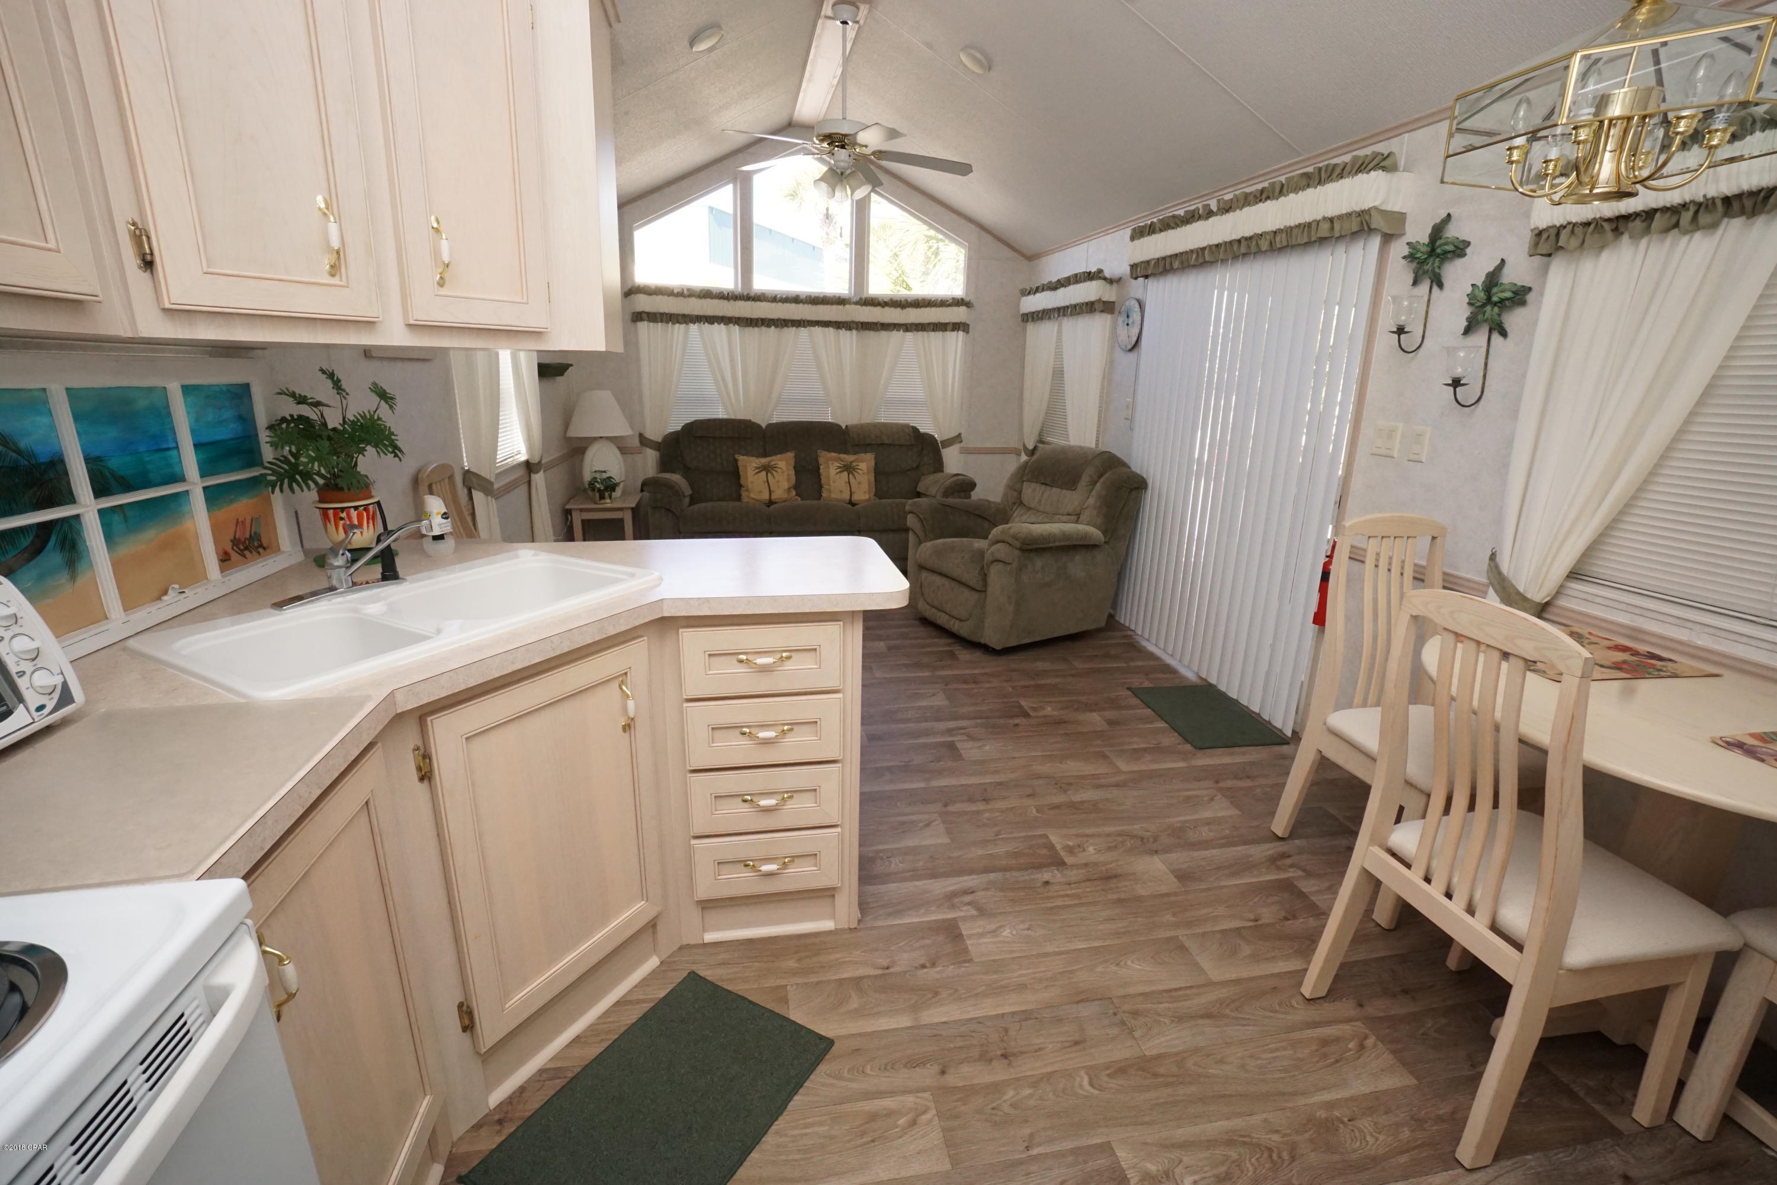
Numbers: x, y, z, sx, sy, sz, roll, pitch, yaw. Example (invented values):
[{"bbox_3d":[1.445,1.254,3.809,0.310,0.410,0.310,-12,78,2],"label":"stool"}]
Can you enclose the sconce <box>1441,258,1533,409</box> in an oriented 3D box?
[{"bbox_3d":[1.716,-0.762,2.188,0.160,0.410,0.210,-1,17,-11],"label":"sconce"}]

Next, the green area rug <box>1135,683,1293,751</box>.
[{"bbox_3d":[1.371,0.523,3.203,0.440,0.010,0.580,-1,17,-9],"label":"green area rug"}]

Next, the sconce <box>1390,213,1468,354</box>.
[{"bbox_3d":[1.690,-0.991,2.391,0.180,0.420,0.250,-2,17,-11],"label":"sconce"}]

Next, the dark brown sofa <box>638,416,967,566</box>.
[{"bbox_3d":[-0.535,-0.619,5.158,2.180,1.030,0.960,-2,17,-11],"label":"dark brown sofa"}]

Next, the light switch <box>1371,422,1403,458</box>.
[{"bbox_3d":[1.731,-0.535,2.582,0.012,0.114,0.113,-1,17,-11],"label":"light switch"}]

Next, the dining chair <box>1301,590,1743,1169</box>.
[{"bbox_3d":[1.268,0.510,1.473,0.530,1.040,0.450,-2,17,-13],"label":"dining chair"}]

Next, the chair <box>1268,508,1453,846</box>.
[{"bbox_3d":[1.517,0.330,2.086,0.450,1.040,0.530,-1,17,-9],"label":"chair"}]

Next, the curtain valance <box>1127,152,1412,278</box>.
[{"bbox_3d":[1.517,-1.559,3.190,0.150,0.245,1.630,-1,17,-11],"label":"curtain valance"}]

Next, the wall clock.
[{"bbox_3d":[1.374,-1.532,4.229,0.040,0.290,0.290,-2,17,-11],"label":"wall clock"}]

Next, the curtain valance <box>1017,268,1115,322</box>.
[{"bbox_3d":[1.172,-1.968,4.981,0.120,0.235,1.310,-2,17,-11],"label":"curtain valance"}]

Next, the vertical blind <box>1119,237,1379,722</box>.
[{"bbox_3d":[1.519,-0.542,3.478,0.100,1.910,1.510,-2,17,-11],"label":"vertical blind"}]

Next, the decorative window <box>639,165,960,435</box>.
[{"bbox_3d":[-0.568,-2.077,5.370,2.350,1.840,0.120,-2,17,-11],"label":"decorative window"}]

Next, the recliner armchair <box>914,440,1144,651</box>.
[{"bbox_3d":[0.742,-0.307,4.237,0.980,1.020,0.900,-8,19,-30],"label":"recliner armchair"}]

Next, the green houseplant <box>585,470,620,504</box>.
[{"bbox_3d":[-1.849,-0.682,4.787,0.210,0.200,0.190,-2,17,-11],"label":"green houseplant"}]

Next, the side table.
[{"bbox_3d":[-1.825,-0.351,4.861,0.390,0.520,0.550,-1,17,-11],"label":"side table"}]

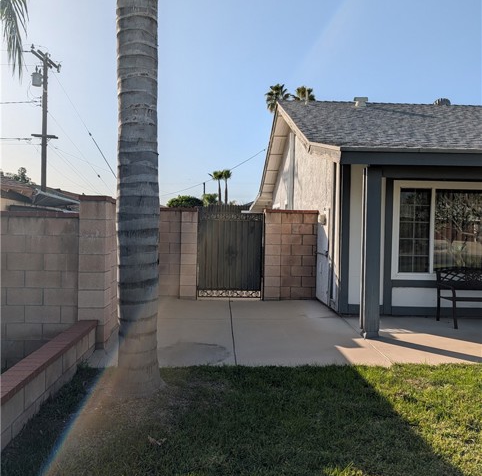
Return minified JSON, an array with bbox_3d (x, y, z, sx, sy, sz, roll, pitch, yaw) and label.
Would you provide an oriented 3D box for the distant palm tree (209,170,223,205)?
[{"bbox_3d":[-5.446,-8.810,100.000,2.900,12.800,2.800,1,2,-3],"label":"distant palm tree"}]

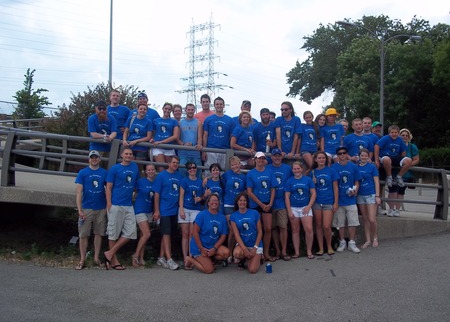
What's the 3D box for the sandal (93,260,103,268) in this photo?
[{"bbox_3d":[-1.992,1.624,7.360,0.105,0.080,0.275,1,0,-25],"label":"sandal"}]

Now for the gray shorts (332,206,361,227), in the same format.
[{"bbox_3d":[2.073,0.923,8.000,0.460,0.470,0.310,1,0,7],"label":"gray shorts"}]

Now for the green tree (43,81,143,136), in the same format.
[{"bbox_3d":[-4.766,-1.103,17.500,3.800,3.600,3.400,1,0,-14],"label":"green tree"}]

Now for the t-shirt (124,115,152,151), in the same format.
[{"bbox_3d":[-1.510,-0.482,8.200,0.470,0.620,0.310,1,-1,-5],"label":"t-shirt"}]

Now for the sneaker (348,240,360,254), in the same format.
[{"bbox_3d":[2.157,1.441,7.800,0.110,0.130,0.290,1,-1,-10],"label":"sneaker"}]

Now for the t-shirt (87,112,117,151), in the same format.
[{"bbox_3d":[-2.115,-0.481,8.050,0.500,0.670,0.340,1,8,-11],"label":"t-shirt"}]

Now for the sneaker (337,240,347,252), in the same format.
[{"bbox_3d":[1.908,1.394,7.650,0.115,0.130,0.290,0,-1,25],"label":"sneaker"}]

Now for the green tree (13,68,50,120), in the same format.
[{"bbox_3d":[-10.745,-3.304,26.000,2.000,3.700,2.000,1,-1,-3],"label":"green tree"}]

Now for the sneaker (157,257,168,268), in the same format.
[{"bbox_3d":[-0.973,1.598,7.350,0.110,0.125,0.290,1,0,-30],"label":"sneaker"}]

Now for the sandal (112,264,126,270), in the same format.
[{"bbox_3d":[-1.580,1.595,7.000,0.270,0.060,0.100,0,-1,44],"label":"sandal"}]

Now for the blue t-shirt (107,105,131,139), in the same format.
[{"bbox_3d":[-1.883,-0.657,8.200,0.500,0.660,0.280,1,-1,-9],"label":"blue t-shirt"}]

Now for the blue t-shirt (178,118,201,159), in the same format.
[{"bbox_3d":[-0.614,-0.389,8.100,0.400,0.680,0.260,1,-1,-4],"label":"blue t-shirt"}]

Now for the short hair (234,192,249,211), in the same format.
[{"bbox_3d":[0.238,0.577,6.620,0.200,0.250,0.210,1,-1,0],"label":"short hair"}]

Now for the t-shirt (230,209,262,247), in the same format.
[{"bbox_3d":[0.311,0.954,6.620,0.460,0.540,0.280,1,-1,-2],"label":"t-shirt"}]

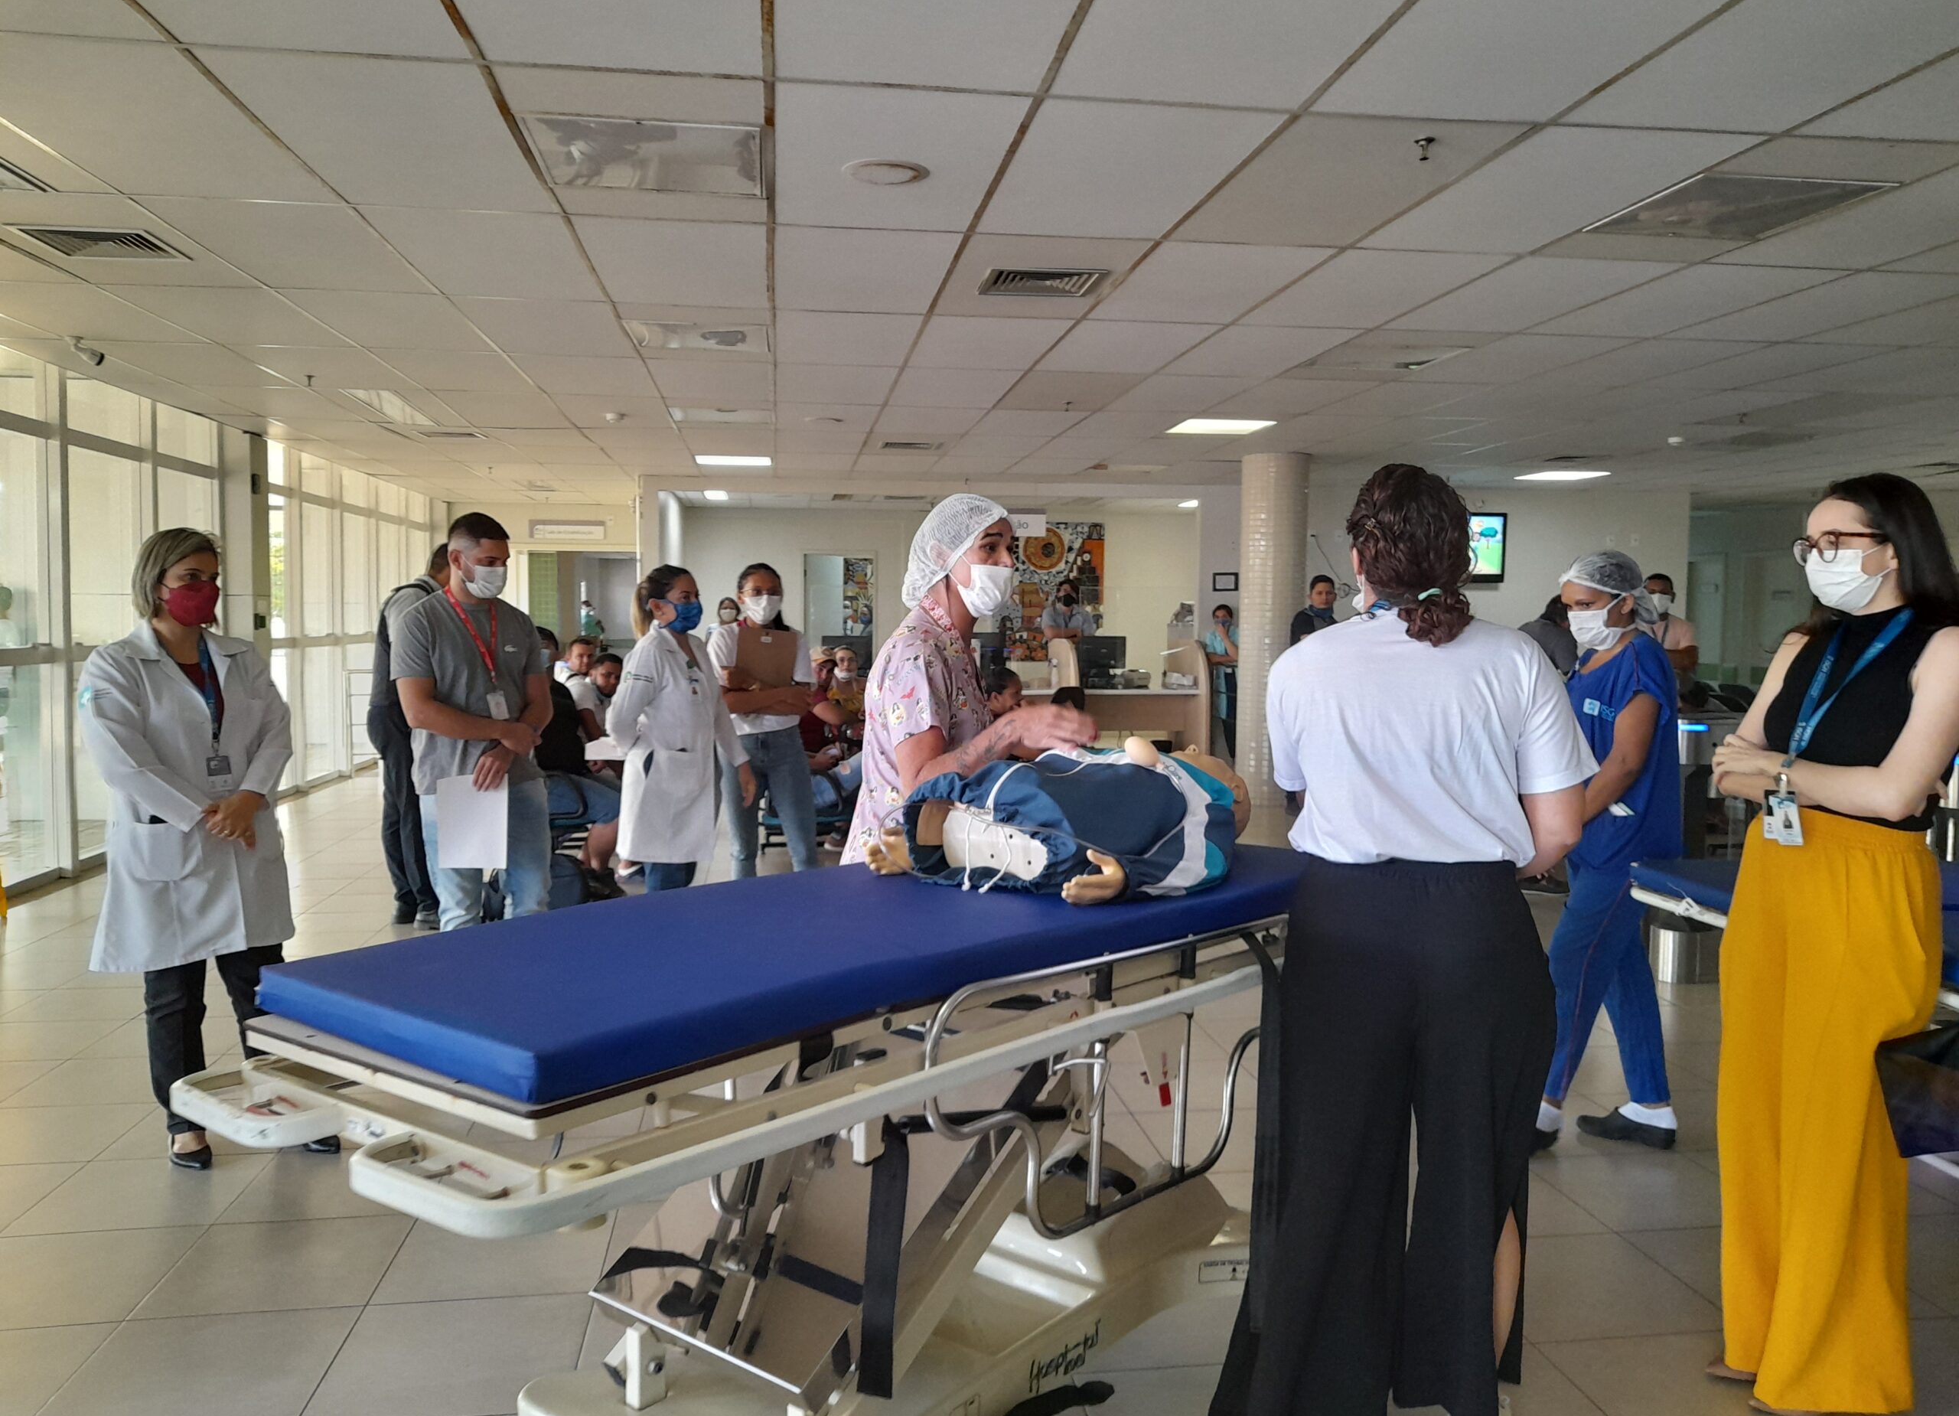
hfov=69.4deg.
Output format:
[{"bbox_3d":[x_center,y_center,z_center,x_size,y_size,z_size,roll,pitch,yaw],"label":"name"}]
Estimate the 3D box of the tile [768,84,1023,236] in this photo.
[{"bbox_3d":[-0.249,-1.473,3.838,0.617,0.025,1.215,0,4,-8],"label":"tile"}]

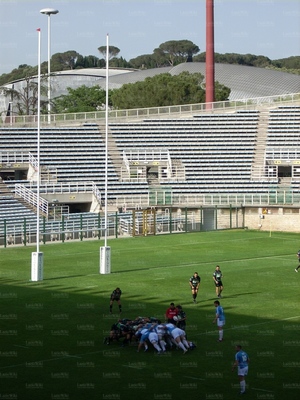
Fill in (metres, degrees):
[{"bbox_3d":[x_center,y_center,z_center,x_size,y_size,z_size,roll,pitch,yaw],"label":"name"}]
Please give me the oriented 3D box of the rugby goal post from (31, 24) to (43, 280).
[{"bbox_3d":[-6.959,-2.805,81.400,0.480,15.600,0.500,3,4,45],"label":"rugby goal post"}]

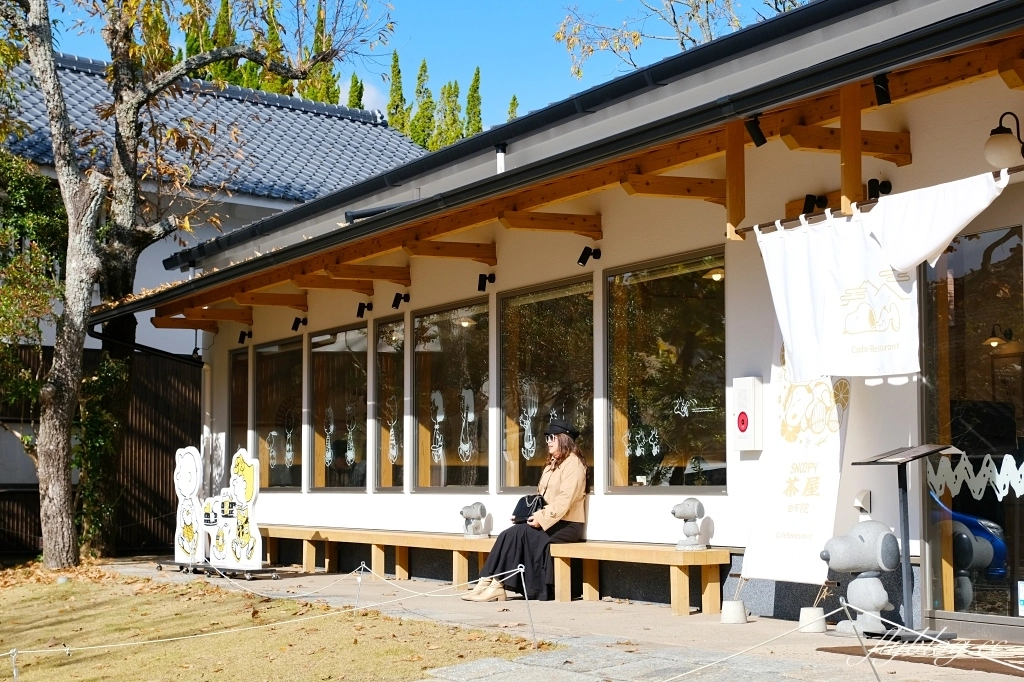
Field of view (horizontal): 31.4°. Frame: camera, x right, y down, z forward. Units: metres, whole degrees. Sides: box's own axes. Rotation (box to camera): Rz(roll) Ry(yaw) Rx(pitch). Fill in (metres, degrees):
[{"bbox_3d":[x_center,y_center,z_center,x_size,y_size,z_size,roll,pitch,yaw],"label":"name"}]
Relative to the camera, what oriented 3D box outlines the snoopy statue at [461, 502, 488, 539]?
[{"bbox_3d":[-0.295,1.468,14.943,0.205,0.295,0.160,2,-5,-26],"label":"snoopy statue"}]

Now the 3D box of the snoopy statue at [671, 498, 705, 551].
[{"bbox_3d":[1.174,1.222,12.126,0.235,0.344,0.170,2,-5,-27],"label":"snoopy statue"}]

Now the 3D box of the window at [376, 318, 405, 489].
[{"bbox_3d":[-1.153,0.607,17.401,0.090,1.650,0.740,2,-5,-26],"label":"window"}]

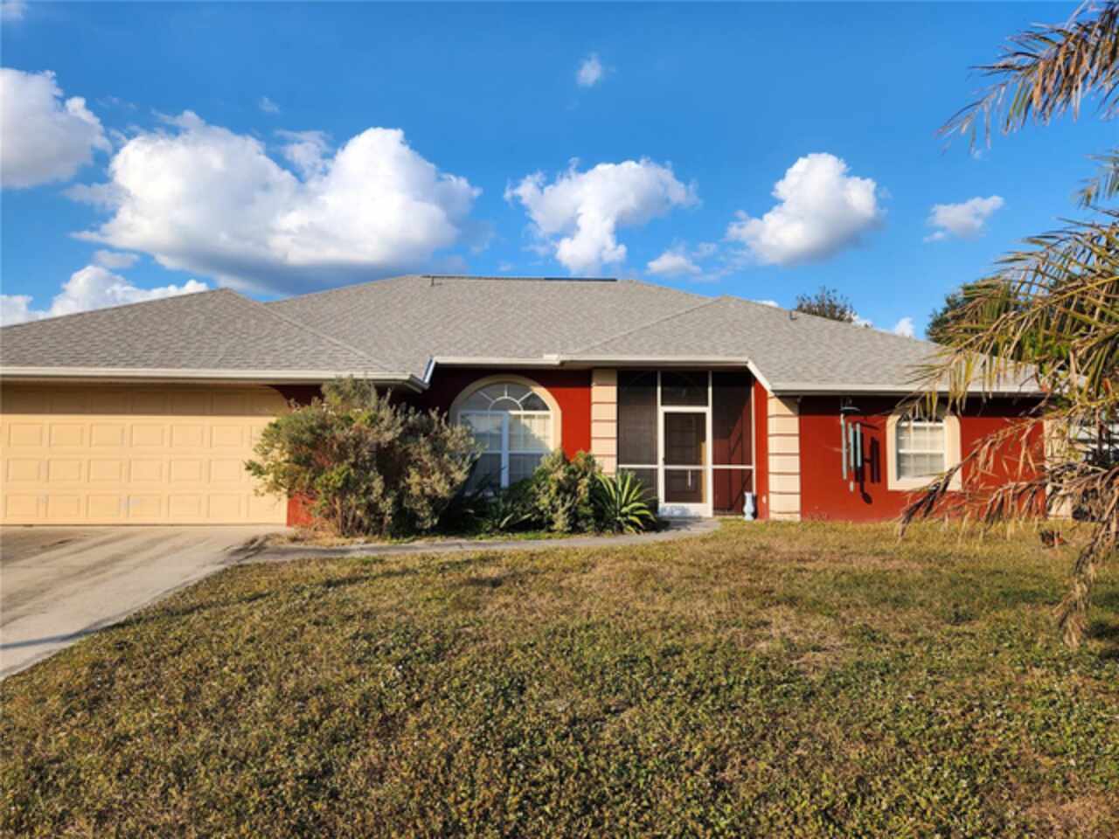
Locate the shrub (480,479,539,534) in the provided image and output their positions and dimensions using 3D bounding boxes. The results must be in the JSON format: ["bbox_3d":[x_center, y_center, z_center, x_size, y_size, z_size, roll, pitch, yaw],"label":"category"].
[{"bbox_3d":[-0.780,1.340,11.500,0.930,0.830,0.870,0,-3,0],"label":"shrub"}]

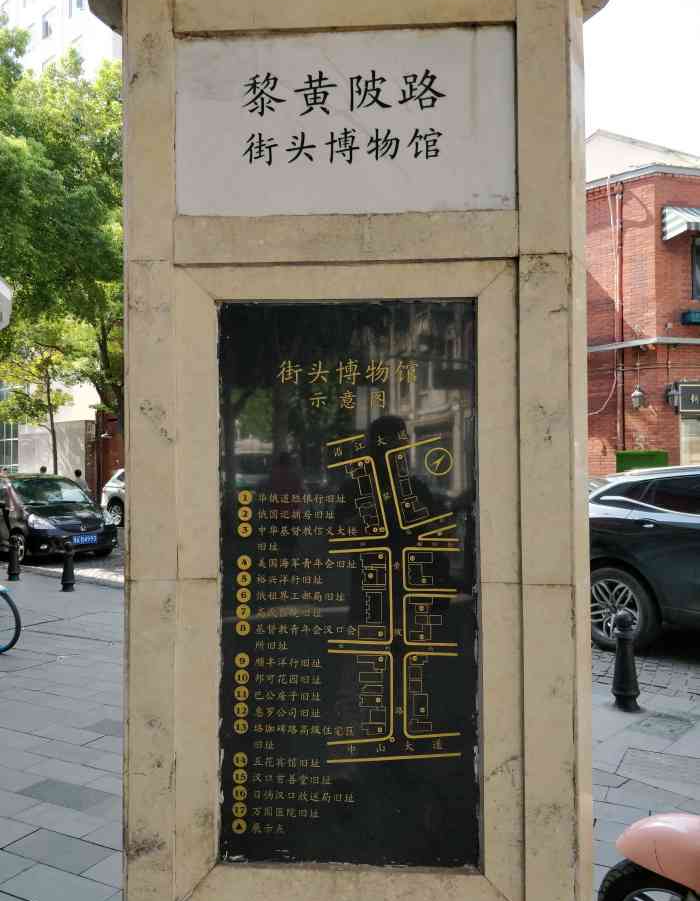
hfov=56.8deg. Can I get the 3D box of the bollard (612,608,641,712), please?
[{"bbox_3d":[1.781,1.343,4.177,0.170,0.632,0.170,0,-2,0],"label":"bollard"}]

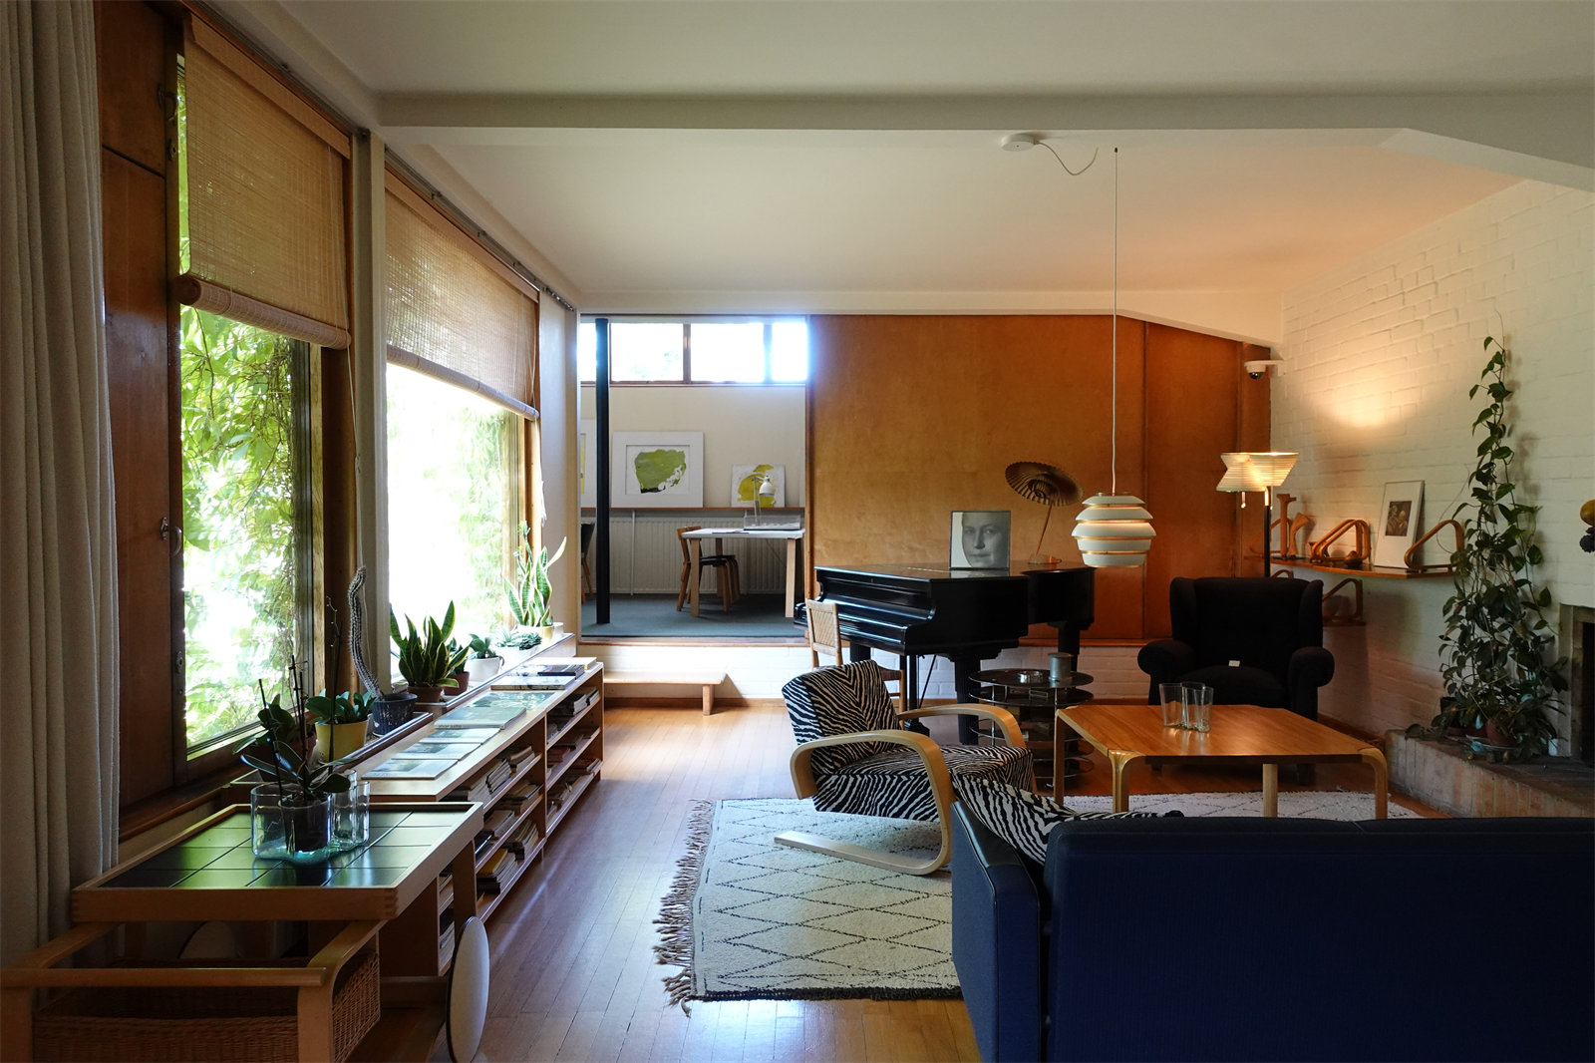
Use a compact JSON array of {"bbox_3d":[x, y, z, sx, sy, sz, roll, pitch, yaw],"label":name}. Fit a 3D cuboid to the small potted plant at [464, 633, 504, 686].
[{"bbox_3d":[-1.272,0.507,4.312,0.150,0.195,0.150,0,1,0],"label":"small potted plant"}]

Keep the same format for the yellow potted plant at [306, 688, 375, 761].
[{"bbox_3d":[-1.380,0.580,3.244,0.190,0.210,0.180,0,1,0],"label":"yellow potted plant"}]

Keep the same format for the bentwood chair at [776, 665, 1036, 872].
[{"bbox_3d":[0.447,0.956,4.463,0.796,0.685,0.745,1,2,39],"label":"bentwood chair"}]

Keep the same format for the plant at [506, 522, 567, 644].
[{"bbox_3d":[-1.498,0.287,6.086,0.307,0.665,0.282,0,2,0],"label":"plant"}]

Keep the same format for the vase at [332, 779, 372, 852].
[{"bbox_3d":[-1.072,0.672,2.561,0.090,0.153,0.090,0,1,0],"label":"vase"}]

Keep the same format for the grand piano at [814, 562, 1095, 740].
[{"bbox_3d":[1.176,0.743,6.743,1.932,1.007,1.450,-1,2,-21],"label":"grand piano"}]

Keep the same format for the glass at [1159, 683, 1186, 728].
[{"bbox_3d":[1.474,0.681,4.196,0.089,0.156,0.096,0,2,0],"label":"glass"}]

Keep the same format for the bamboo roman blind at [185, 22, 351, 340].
[{"bbox_3d":[-1.543,-0.976,3.177,0.085,0.740,0.980,0,1,0],"label":"bamboo roman blind"}]

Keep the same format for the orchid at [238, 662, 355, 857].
[{"bbox_3d":[-1.148,0.512,2.464,0.227,0.443,0.206,0,2,0],"label":"orchid"}]

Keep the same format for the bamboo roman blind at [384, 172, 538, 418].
[{"bbox_3d":[-1.575,-1.021,5.104,0.070,0.735,2.410,0,1,0],"label":"bamboo roman blind"}]

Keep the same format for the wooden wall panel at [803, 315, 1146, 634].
[{"bbox_3d":[1.279,-0.386,7.563,2.391,2.301,0.060,0,2,0],"label":"wooden wall panel"}]

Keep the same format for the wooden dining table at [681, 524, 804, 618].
[{"bbox_3d":[-0.445,0.362,10.311,1.050,0.727,2.380,0,1,0],"label":"wooden dining table"}]

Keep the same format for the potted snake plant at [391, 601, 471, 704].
[{"bbox_3d":[-1.427,0.466,4.152,0.300,0.390,0.270,0,1,0],"label":"potted snake plant"}]

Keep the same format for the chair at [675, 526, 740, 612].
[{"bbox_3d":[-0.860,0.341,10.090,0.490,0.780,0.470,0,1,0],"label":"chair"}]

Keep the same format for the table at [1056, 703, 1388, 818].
[{"bbox_3d":[1.529,1.009,4.016,0.920,0.530,0.900,0,1,0],"label":"table"}]

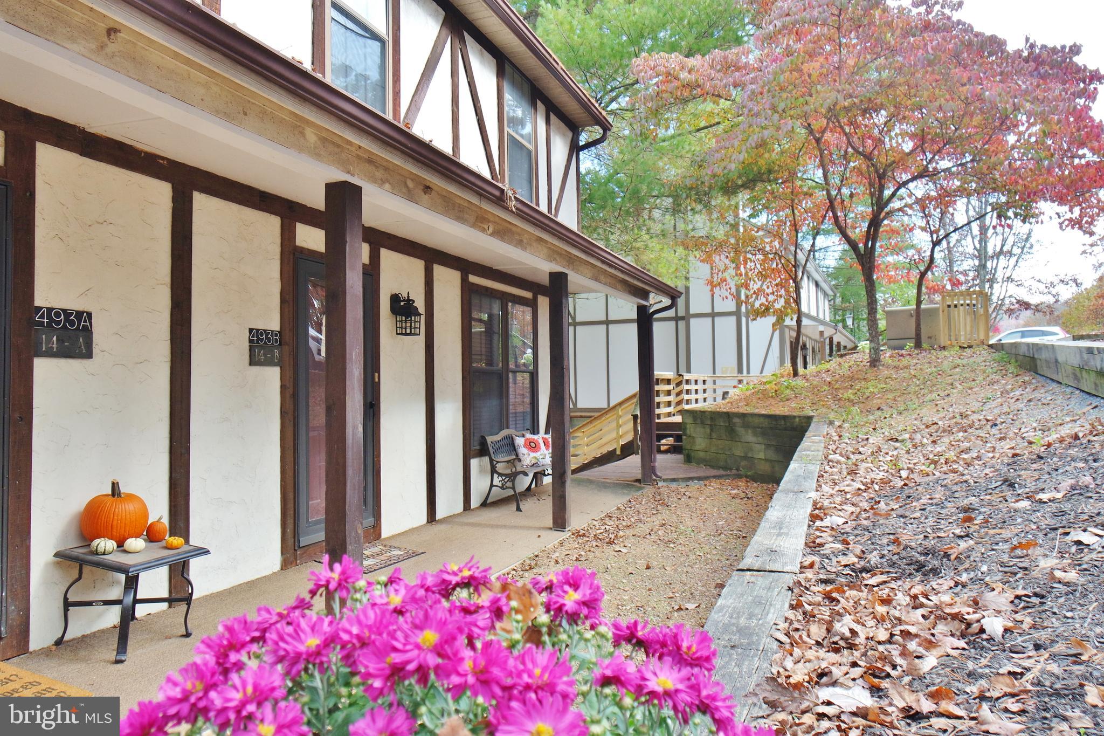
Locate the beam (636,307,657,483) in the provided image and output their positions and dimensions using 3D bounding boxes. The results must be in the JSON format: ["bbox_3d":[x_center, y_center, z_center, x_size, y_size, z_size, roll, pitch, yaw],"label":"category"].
[{"bbox_3d":[1.246,0.354,9.701,0.132,2.341,0.132,-1,-2,22],"label":"beam"}]

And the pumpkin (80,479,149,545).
[{"bbox_3d":[-2.175,0.718,3.679,0.294,0.310,0.294,-1,-2,21],"label":"pumpkin"}]

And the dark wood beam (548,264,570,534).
[{"bbox_3d":[0.072,0.287,6.415,0.128,2.233,0.128,-1,-2,21],"label":"dark wood beam"}]

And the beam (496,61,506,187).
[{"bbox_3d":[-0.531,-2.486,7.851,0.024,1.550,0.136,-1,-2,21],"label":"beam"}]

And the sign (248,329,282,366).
[{"bbox_3d":[-1.892,-0.133,4.881,0.016,0.243,0.293,-1,-2,21],"label":"sign"}]

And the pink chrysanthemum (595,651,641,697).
[{"bbox_3d":[0.063,0.299,0.720,0.047,0.038,0.047,-1,-2,0],"label":"pink chrysanthemum"}]

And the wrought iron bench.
[{"bbox_3d":[-0.265,1.062,8.122,0.555,0.781,1.298,-1,-2,22],"label":"wrought iron bench"}]

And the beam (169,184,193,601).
[{"bbox_3d":[-2.135,0.146,4.238,0.024,2.405,0.136,-1,-2,21],"label":"beam"}]

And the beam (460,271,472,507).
[{"bbox_3d":[-0.863,0.231,7.417,0.035,2.384,0.147,-1,-2,22],"label":"beam"}]

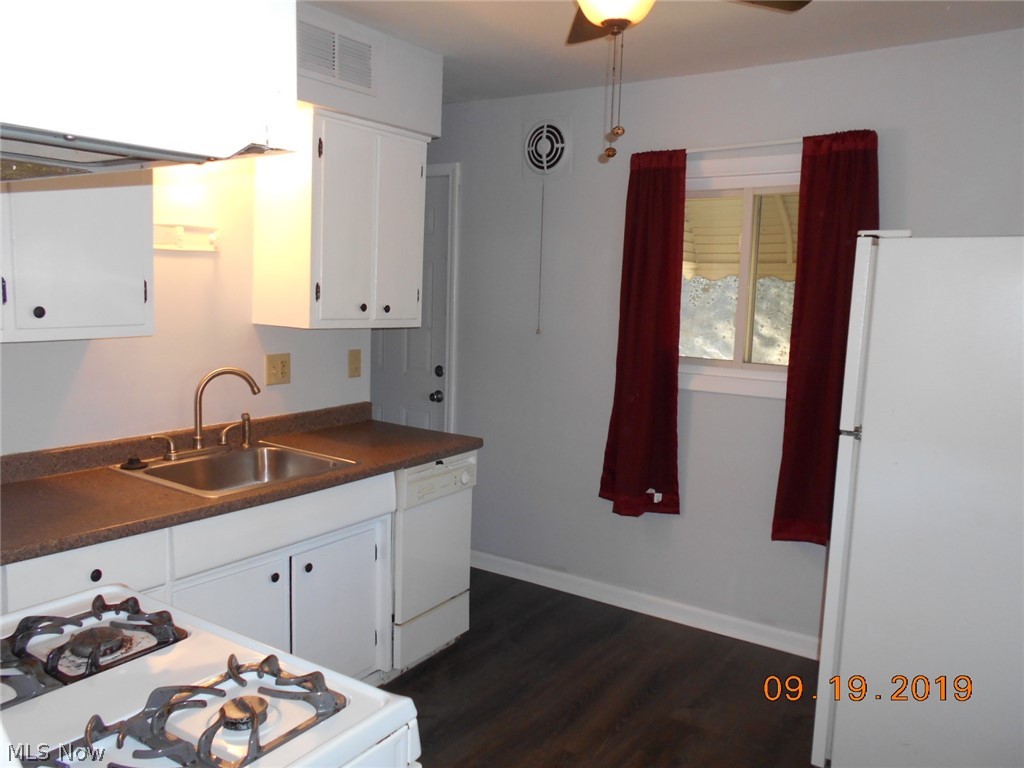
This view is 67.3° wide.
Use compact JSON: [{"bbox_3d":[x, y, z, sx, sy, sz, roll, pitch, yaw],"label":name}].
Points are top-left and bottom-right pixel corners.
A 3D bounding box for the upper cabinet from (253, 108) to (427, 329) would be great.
[{"bbox_3d":[-0.661,-0.616,3.044,0.334,0.764,0.618,6,8,33],"label":"upper cabinet"}]

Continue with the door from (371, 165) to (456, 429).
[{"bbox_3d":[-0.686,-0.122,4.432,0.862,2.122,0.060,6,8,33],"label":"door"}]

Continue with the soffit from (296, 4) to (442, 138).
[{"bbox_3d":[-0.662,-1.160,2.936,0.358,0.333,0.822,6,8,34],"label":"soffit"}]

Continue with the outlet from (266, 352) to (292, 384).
[{"bbox_3d":[-0.920,-0.057,3.042,0.009,0.120,0.117,6,8,33],"label":"outlet"}]

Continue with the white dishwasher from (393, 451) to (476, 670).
[{"bbox_3d":[-0.524,0.669,3.194,0.585,0.822,0.460,6,8,33],"label":"white dishwasher"}]

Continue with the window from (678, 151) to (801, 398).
[{"bbox_3d":[0.959,-0.444,3.166,0.760,0.995,0.090,6,8,34],"label":"window"}]

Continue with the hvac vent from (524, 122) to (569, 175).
[{"bbox_3d":[0.171,-1.146,3.728,0.252,0.255,0.030,6,8,33],"label":"hvac vent"}]

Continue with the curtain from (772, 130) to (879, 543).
[{"bbox_3d":[1.215,-0.140,2.925,0.350,1.610,0.100,6,8,34],"label":"curtain"}]

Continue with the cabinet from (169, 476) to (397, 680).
[{"bbox_3d":[-0.913,0.714,2.601,0.610,0.815,0.876,6,8,34],"label":"cabinet"}]

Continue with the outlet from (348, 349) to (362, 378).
[{"bbox_3d":[-0.685,-0.088,3.382,0.014,0.121,0.074,6,8,34],"label":"outlet"}]

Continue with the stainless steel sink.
[{"bbox_3d":[-0.905,0.360,2.562,0.557,0.186,0.591,6,8,33],"label":"stainless steel sink"}]

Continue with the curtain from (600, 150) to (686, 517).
[{"bbox_3d":[0.590,-0.205,3.357,0.390,1.600,0.100,6,8,34],"label":"curtain"}]

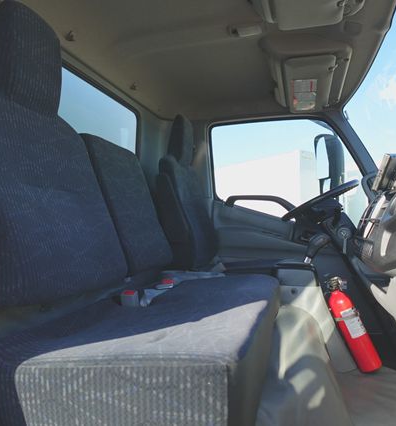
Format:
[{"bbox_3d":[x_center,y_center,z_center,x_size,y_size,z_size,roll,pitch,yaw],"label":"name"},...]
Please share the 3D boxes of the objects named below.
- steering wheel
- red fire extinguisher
[{"bbox_3d":[0.641,-0.045,1.847,0.430,0.090,0.430,-29,-10,14],"label":"steering wheel"},{"bbox_3d":[0.546,0.388,1.259,0.088,0.343,0.090,-20,-3,3],"label":"red fire extinguisher"}]

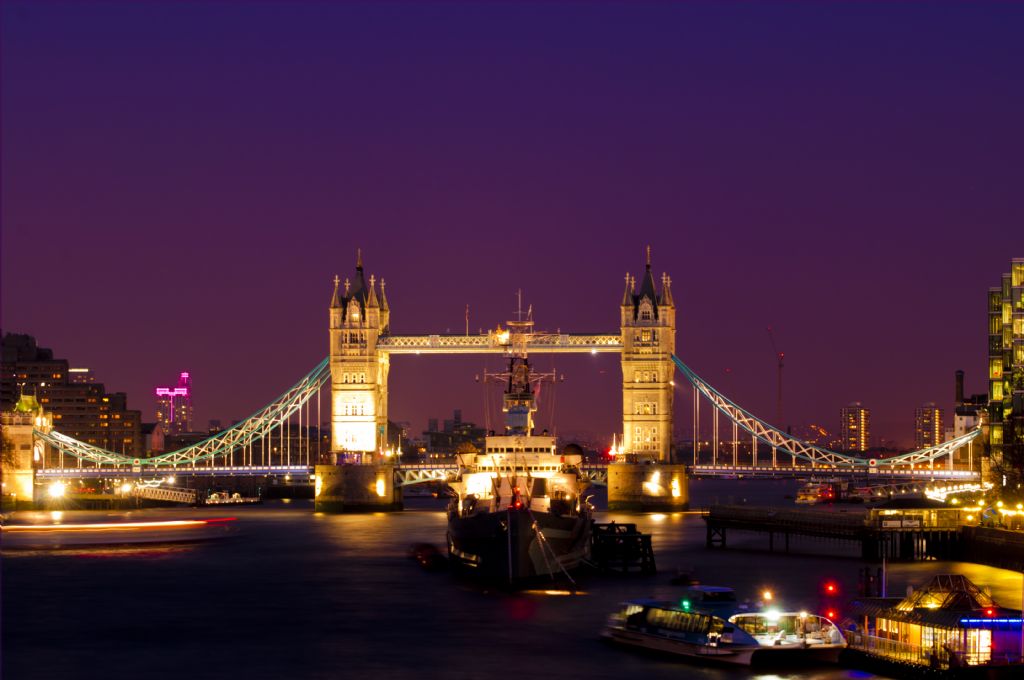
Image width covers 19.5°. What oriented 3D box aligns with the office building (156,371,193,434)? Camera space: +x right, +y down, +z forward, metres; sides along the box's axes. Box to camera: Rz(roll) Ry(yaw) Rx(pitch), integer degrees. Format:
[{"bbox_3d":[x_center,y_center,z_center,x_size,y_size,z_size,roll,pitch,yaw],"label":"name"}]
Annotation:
[{"bbox_3d":[-554.117,127.118,4888.722,56.000,147.000,46.000,0,-2,-6],"label":"office building"}]

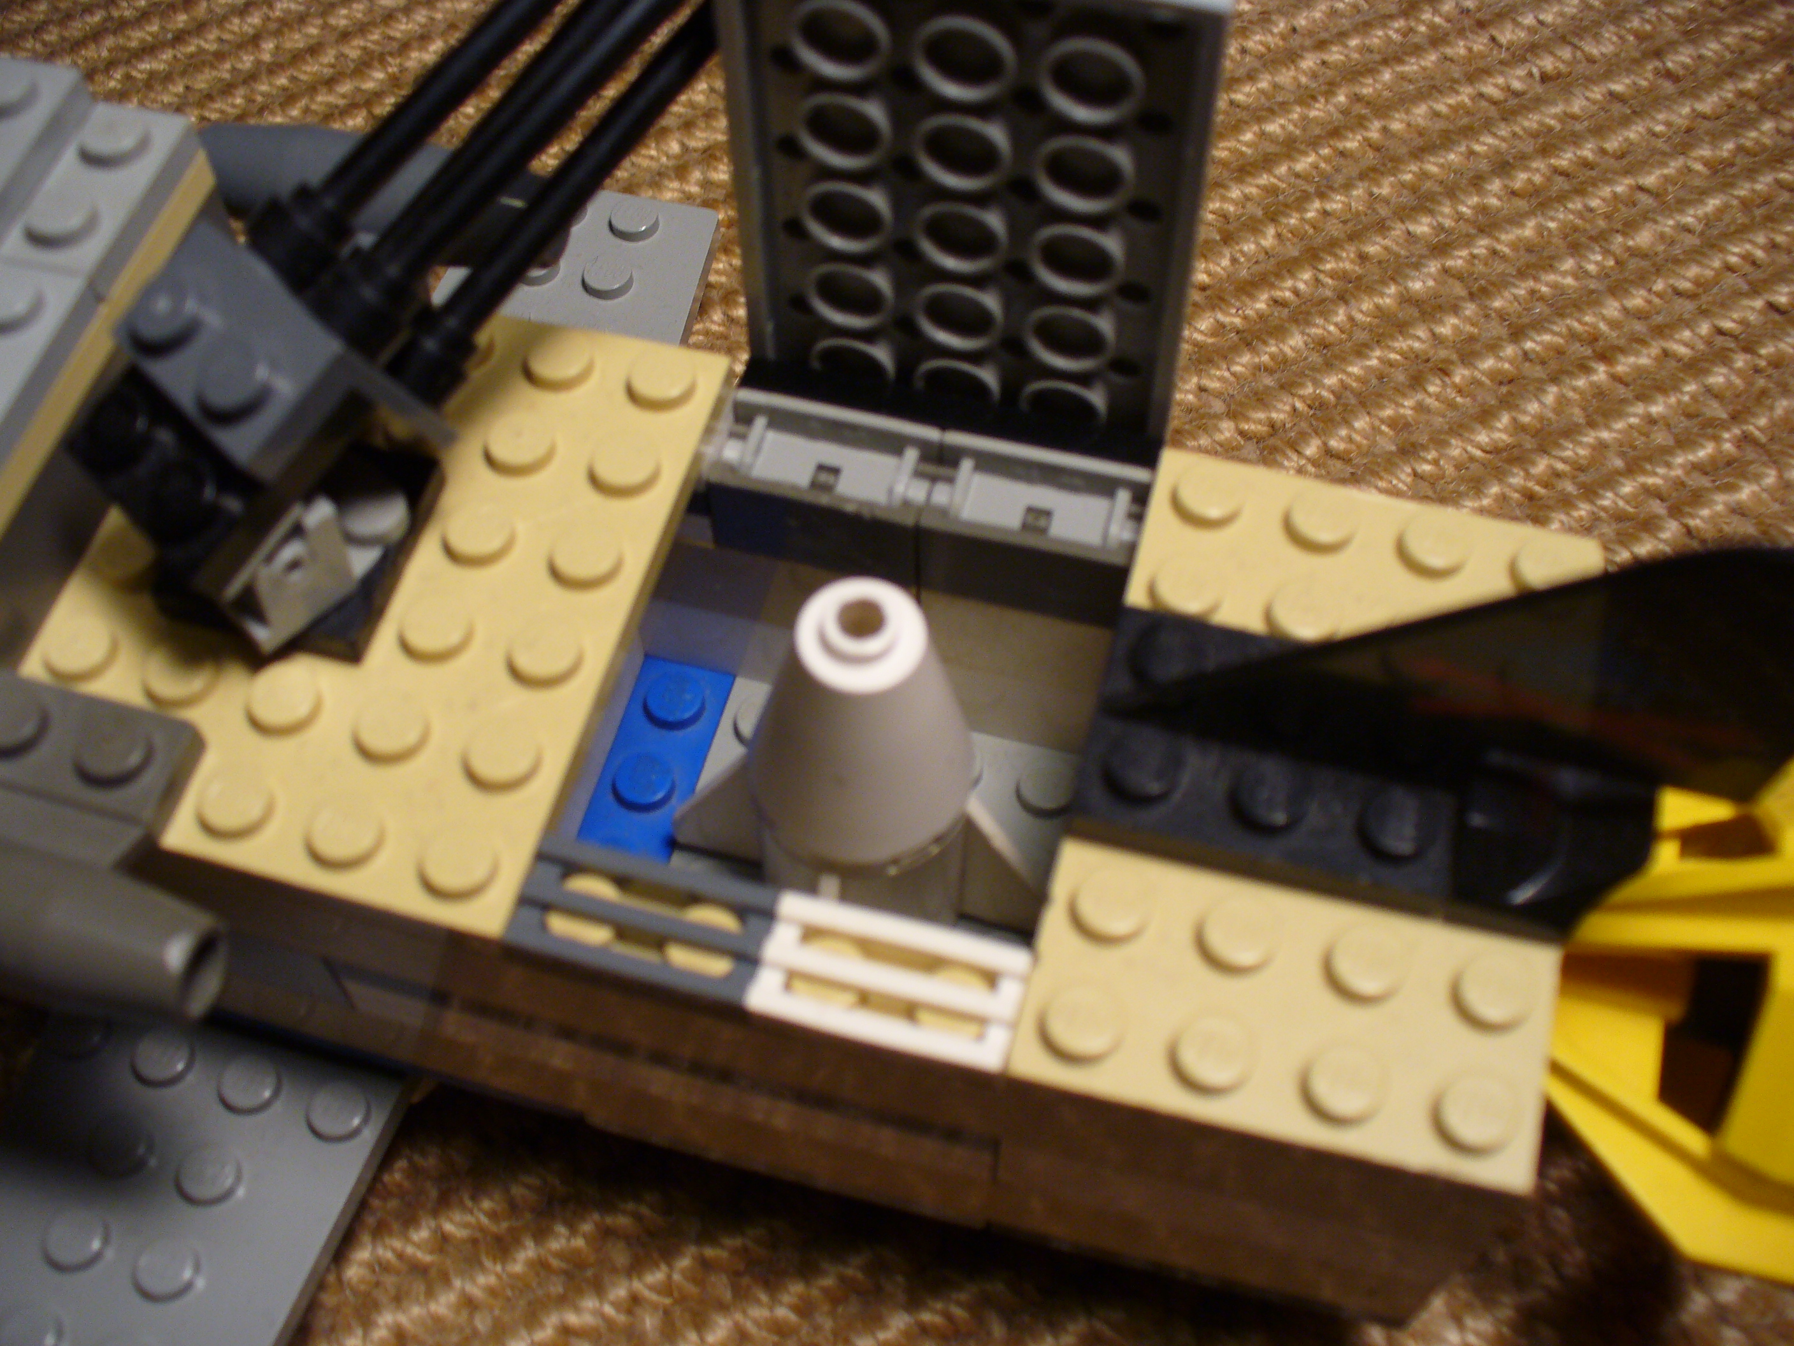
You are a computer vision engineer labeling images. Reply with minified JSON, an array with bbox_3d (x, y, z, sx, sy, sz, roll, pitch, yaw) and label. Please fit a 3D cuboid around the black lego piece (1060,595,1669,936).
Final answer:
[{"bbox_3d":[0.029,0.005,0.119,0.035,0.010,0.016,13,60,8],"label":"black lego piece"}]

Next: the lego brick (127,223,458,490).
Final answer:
[{"bbox_3d":[-0.041,-0.020,0.128,0.016,0.017,0.011,39,89,18],"label":"lego brick"}]

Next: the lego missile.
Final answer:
[{"bbox_3d":[-0.003,0.007,0.137,0.032,0.038,0.032,13,60,8],"label":"lego missile"}]

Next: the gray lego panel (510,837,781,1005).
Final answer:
[{"bbox_3d":[-0.016,0.015,0.119,0.016,0.003,0.008,13,60,8],"label":"gray lego panel"}]

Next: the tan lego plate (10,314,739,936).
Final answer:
[{"bbox_3d":[-0.041,-0.009,0.136,0.047,0.005,0.048,13,60,8],"label":"tan lego plate"}]

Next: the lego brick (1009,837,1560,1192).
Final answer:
[{"bbox_3d":[0.024,0.021,0.116,0.032,0.005,0.016,13,60,8],"label":"lego brick"}]

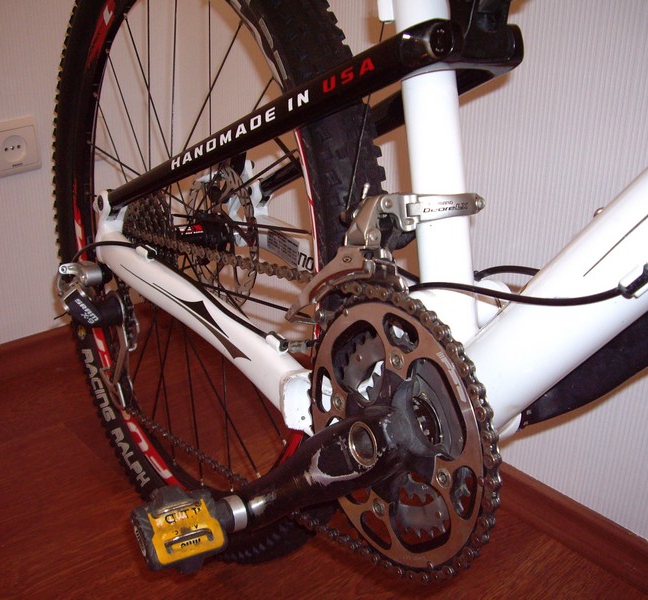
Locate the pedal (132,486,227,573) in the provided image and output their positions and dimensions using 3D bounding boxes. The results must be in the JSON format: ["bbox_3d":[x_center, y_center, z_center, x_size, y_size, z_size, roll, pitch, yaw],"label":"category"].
[{"bbox_3d":[-0.103,0.170,0.650,0.064,0.030,0.060,-9,62,-34],"label":"pedal"}]

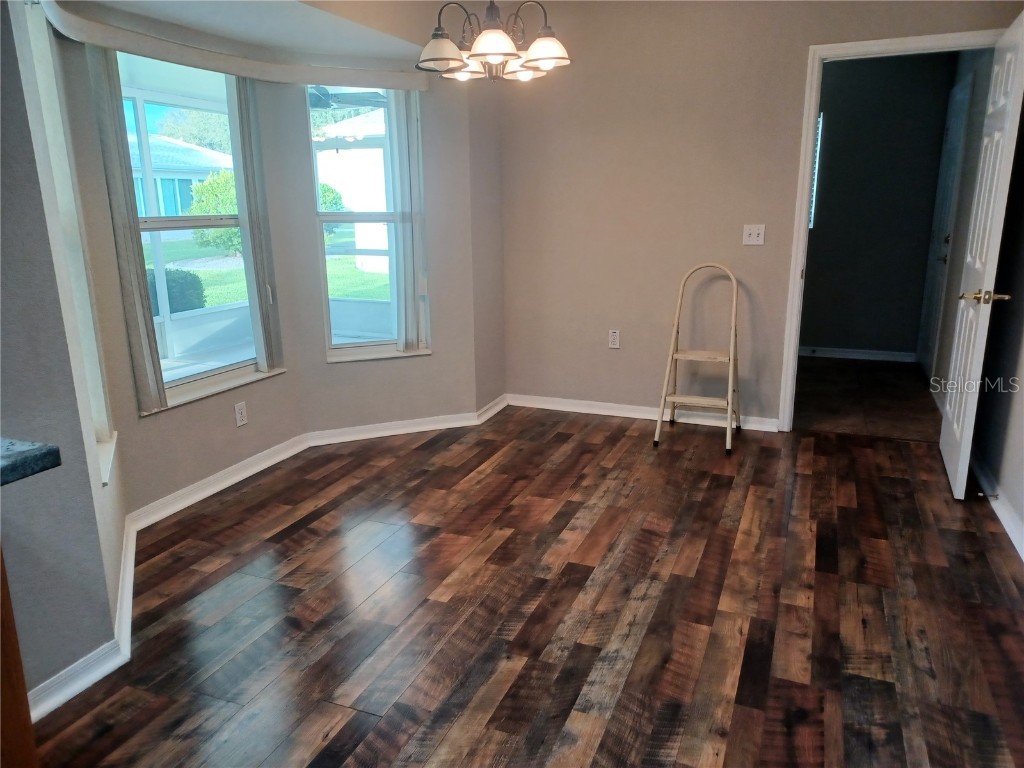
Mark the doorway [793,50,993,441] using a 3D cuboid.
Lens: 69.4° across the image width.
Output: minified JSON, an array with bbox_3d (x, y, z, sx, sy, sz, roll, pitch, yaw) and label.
[{"bbox_3d":[2.018,-0.684,4.030,0.773,2.045,0.130,5,15,22],"label":"doorway"}]

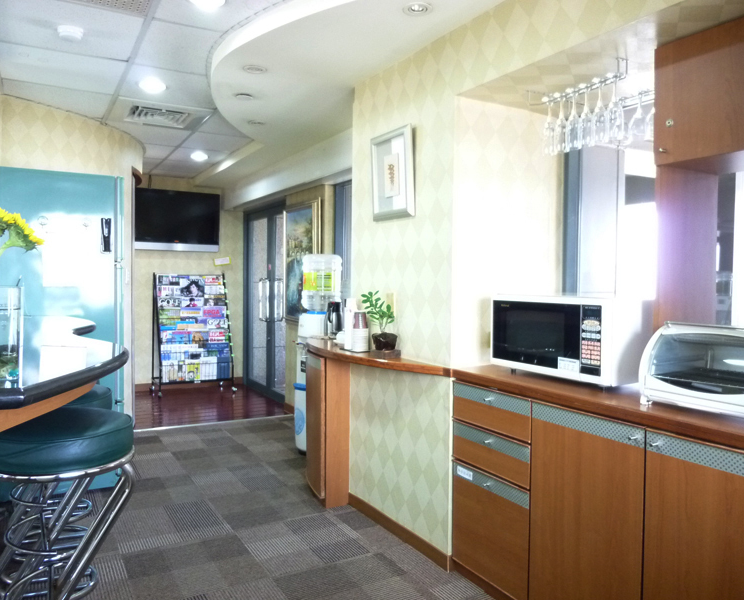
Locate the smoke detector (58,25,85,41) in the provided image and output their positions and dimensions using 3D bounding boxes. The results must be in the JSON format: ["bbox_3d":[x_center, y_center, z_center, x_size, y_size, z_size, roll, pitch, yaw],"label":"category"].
[{"bbox_3d":[-1.361,-1.204,2.615,0.110,0.042,0.110,-1,2,-30],"label":"smoke detector"}]

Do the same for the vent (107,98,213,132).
[{"bbox_3d":[-1.462,-1.256,3.980,0.600,0.050,0.600,-1,2,-30],"label":"vent"}]

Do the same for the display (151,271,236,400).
[{"bbox_3d":[-1.905,0.337,6.149,0.790,1.280,0.460,-1,2,-30],"label":"display"}]

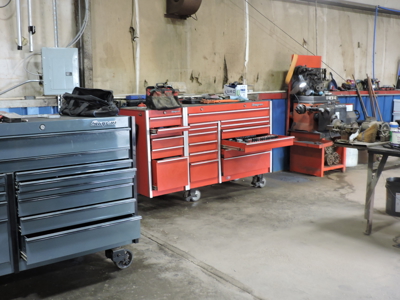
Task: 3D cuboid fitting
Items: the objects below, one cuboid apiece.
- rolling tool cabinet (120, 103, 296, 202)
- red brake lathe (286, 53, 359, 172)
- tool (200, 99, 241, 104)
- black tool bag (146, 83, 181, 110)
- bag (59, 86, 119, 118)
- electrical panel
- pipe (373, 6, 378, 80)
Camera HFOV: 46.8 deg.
[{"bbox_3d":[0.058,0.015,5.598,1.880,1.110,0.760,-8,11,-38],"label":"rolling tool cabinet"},{"bbox_3d":[1.858,-0.542,6.912,0.870,1.730,0.730,-8,11,-38],"label":"red brake lathe"},{"bbox_3d":[0.247,-0.611,5.763,0.600,0.050,0.120,-8,11,-38],"label":"tool"},{"bbox_3d":[-0.392,-0.585,5.004,0.360,0.275,0.210,-8,11,-38],"label":"black tool bag"},{"bbox_3d":[-0.887,-0.386,3.671,0.420,0.215,0.260,5,10,36],"label":"bag"},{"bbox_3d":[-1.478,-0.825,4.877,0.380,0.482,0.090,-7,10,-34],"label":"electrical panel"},{"bbox_3d":[3.150,-1.898,8.281,0.035,1.292,0.035,-4,8,-39],"label":"pipe"}]

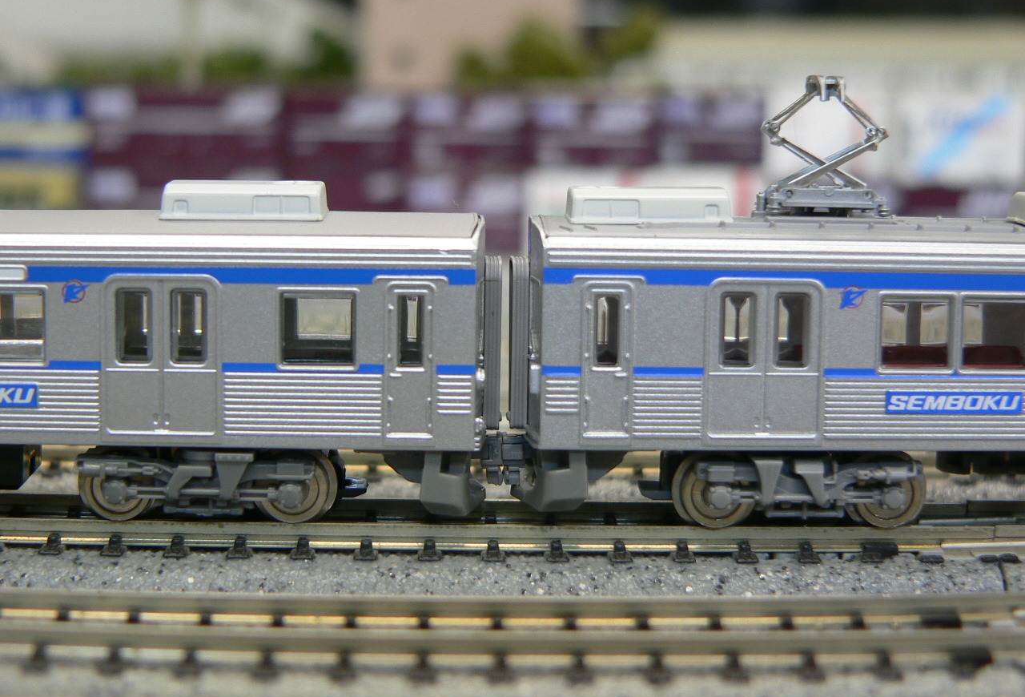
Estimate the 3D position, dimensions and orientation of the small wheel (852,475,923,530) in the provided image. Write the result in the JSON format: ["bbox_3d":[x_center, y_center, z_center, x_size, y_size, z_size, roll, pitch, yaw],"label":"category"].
[{"bbox_3d":[0.031,0.012,0.170,0.007,0.007,0.002,0,7,-5],"label":"small wheel"}]

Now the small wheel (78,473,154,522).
[{"bbox_3d":[-0.032,0.011,0.170,0.007,0.007,0.002,1,7,4],"label":"small wheel"}]

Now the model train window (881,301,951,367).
[{"bbox_3d":[0.032,-0.001,0.164,0.006,0.006,0.001,0,7,-5],"label":"model train window"}]

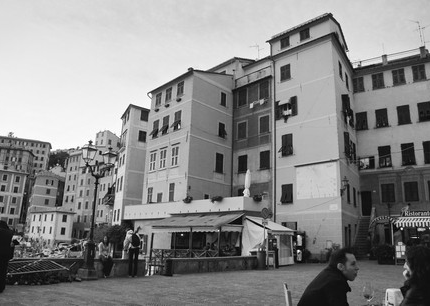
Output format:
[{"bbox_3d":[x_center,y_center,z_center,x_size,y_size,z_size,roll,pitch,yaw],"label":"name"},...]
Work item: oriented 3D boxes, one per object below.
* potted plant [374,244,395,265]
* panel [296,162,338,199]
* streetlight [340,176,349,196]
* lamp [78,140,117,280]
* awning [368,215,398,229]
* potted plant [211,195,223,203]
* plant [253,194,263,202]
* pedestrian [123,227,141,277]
[{"bbox_3d":[11.818,7.045,24.076,1.300,1.300,0.700,-7,-17,33],"label":"potted plant"},{"bbox_3d":[6.850,1.915,23.291,2.950,2.270,0.080,-11,-20,43],"label":"panel"},{"bbox_3d":[8.492,2.200,22.500,0.550,1.220,0.420,-6,-16,30],"label":"streetlight"},{"bbox_3d":[-4.097,1.933,12.130,0.660,4.700,1.420,-10,-19,41],"label":"lamp"},{"bbox_3d":[11.781,4.810,24.100,1.650,0.860,0.850,-7,-17,33],"label":"awning"},{"bbox_3d":[0.095,3.157,24.020,0.850,0.480,0.400,-10,-19,41],"label":"potted plant"},{"bbox_3d":[3.075,3.130,23.604,0.400,0.480,0.750,-11,-19,43],"label":"plant"},{"bbox_3d":[-2.968,3.595,12.559,0.540,1.720,0.480,8,-15,-23],"label":"pedestrian"}]

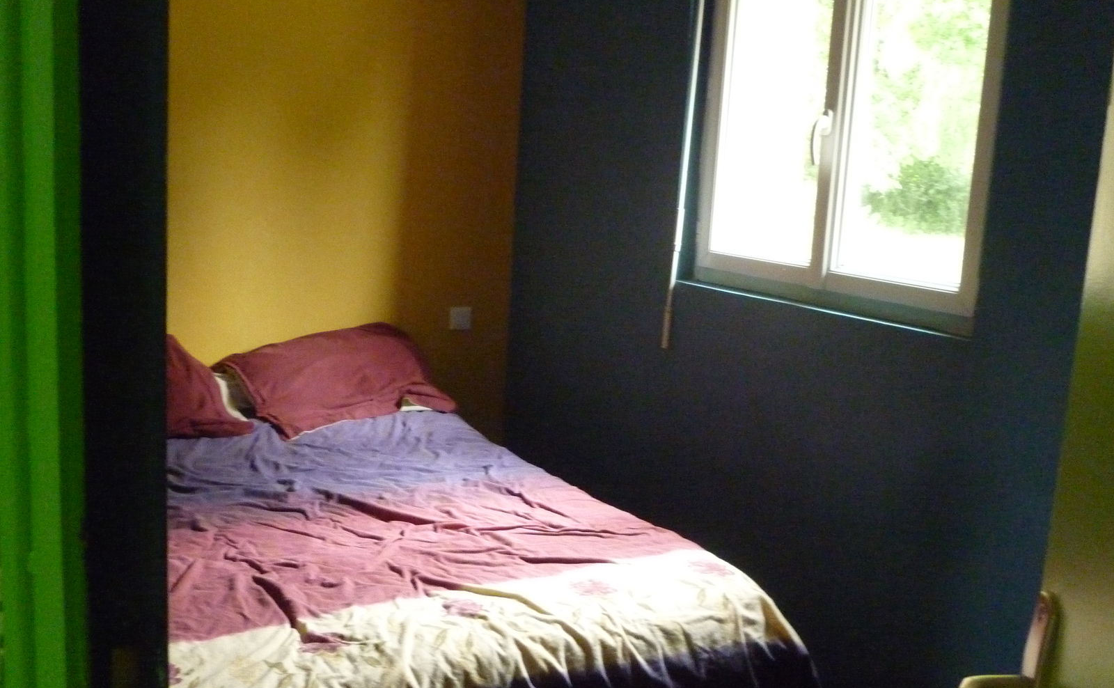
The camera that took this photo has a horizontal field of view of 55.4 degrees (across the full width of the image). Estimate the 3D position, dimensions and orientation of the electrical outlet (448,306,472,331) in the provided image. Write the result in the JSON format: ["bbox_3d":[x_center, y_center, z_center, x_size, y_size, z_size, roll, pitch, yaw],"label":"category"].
[{"bbox_3d":[-0.356,-0.095,3.920,0.083,0.083,0.015,-1,10,-27],"label":"electrical outlet"}]

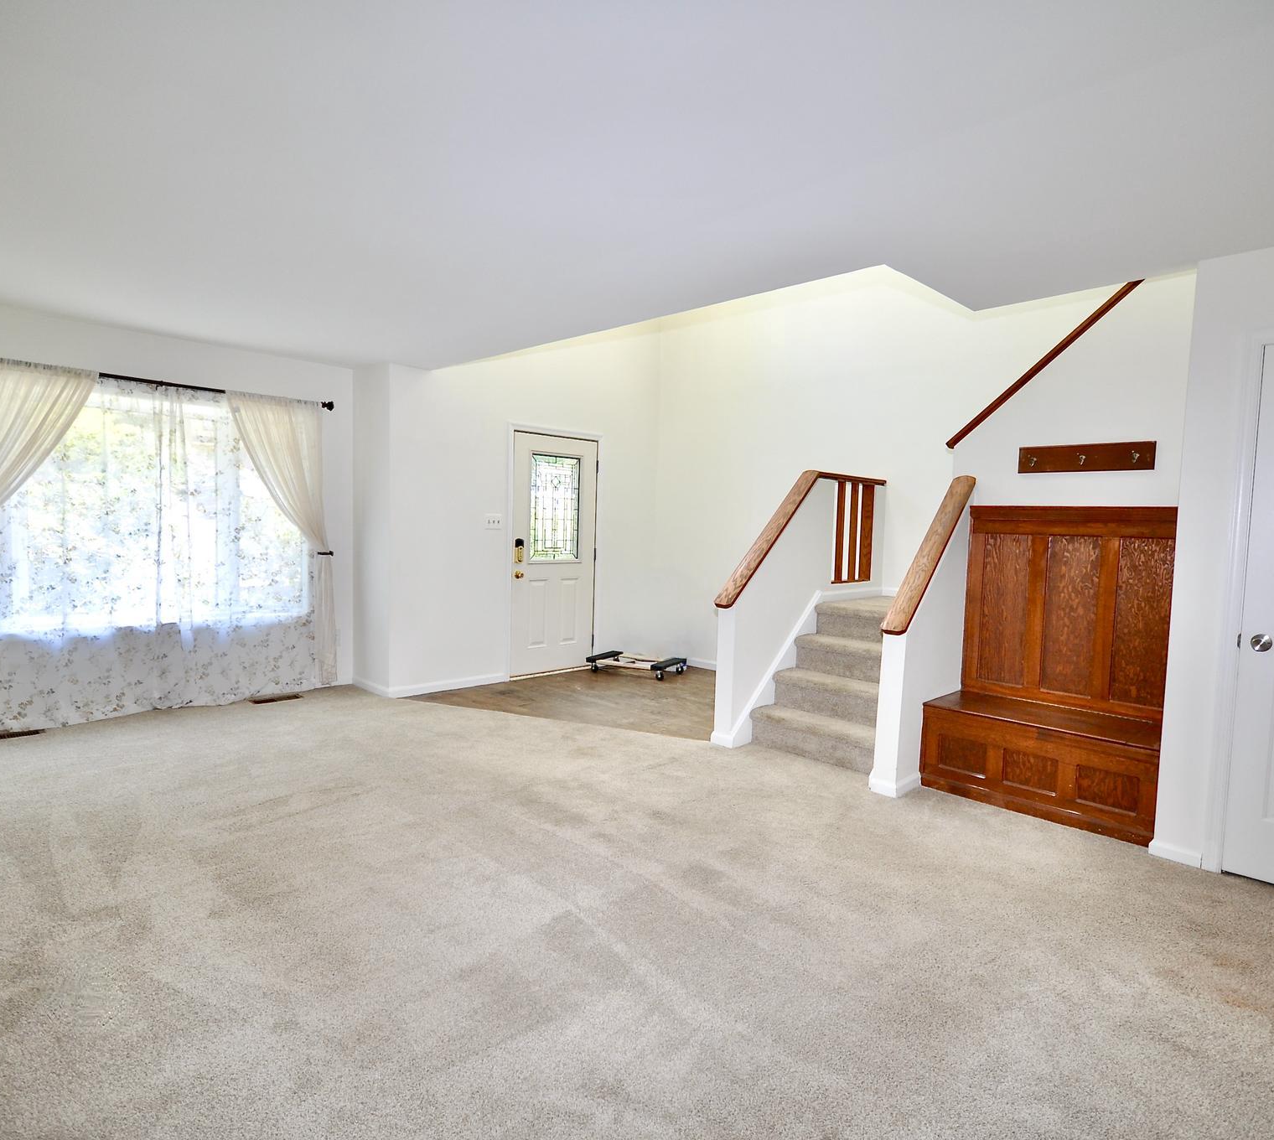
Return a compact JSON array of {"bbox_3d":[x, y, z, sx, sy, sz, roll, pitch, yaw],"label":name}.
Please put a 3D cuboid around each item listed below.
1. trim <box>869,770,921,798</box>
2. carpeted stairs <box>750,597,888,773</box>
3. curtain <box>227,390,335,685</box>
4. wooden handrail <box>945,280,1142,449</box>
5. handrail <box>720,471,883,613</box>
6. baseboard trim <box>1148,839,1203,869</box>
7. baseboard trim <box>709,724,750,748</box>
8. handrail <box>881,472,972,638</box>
[{"bbox_3d":[1.324,1.069,3.667,0.165,0.110,0.255,5,5,43],"label":"trim"},{"bbox_3d":[1.606,0.664,4.680,0.900,0.810,1.700,5,5,43],"label":"carpeted stairs"},{"bbox_3d":[-2.532,-0.172,5.128,0.723,2.115,0.120,-1,5,-42],"label":"curtain"},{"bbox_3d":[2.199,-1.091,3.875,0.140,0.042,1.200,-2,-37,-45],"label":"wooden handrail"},{"bbox_3d":[1.204,-0.238,4.909,0.140,0.900,1.980,5,5,43],"label":"handrail"},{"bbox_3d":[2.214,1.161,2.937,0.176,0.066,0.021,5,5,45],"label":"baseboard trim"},{"bbox_3d":[0.589,1.007,4.378,0.175,0.105,0.235,5,5,43],"label":"baseboard trim"},{"bbox_3d":[1.582,-0.121,3.820,0.132,0.039,1.170,5,49,45],"label":"handrail"}]

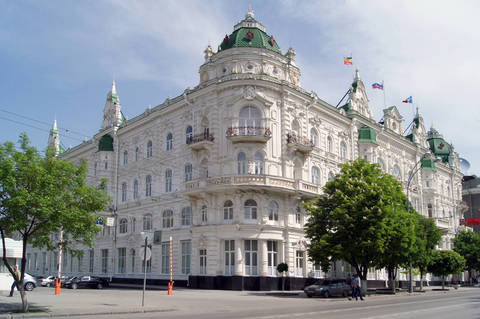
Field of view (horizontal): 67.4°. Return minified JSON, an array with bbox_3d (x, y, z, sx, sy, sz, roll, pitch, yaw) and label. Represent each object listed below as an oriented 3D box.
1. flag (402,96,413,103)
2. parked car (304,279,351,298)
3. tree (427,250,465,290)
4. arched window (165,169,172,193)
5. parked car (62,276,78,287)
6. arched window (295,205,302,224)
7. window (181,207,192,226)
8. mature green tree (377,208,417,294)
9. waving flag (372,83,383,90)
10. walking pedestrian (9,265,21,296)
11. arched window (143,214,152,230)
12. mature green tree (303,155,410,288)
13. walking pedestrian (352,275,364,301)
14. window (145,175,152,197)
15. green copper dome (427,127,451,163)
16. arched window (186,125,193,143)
[{"bbox_3d":[30.861,-11.043,66.302,1.612,1.180,0.400,2,-14,-5],"label":"flag"},{"bbox_3d":[7.316,10.745,30.000,4.200,1.400,1.680,15,-23,-40],"label":"parked car"},{"bbox_3d":[22.525,12.145,39.417,4.200,4.500,4.100,-3,-10,20],"label":"tree"},{"bbox_3d":[-9.113,2.750,46.219,1.350,3.000,0.300,-15,-23,40],"label":"arched window"},{"bbox_3d":[-22.154,15.985,47.000,1.780,1.460,4.400,-13,-20,39],"label":"parked car"},{"bbox_3d":[6.631,6.269,40.690,1.000,2.150,0.300,15,-23,-40],"label":"arched window"},{"bbox_3d":[-6.297,6.773,42.727,1.950,2.250,0.300,-8,-12,41],"label":"window"},{"bbox_3d":[14.740,8.780,34.300,4.200,8.300,4.200,0,-14,0],"label":"mature green tree"},{"bbox_3d":[23.258,-12.355,60.662,1.657,1.283,0.400,2,-14,-5],"label":"waving flag"},{"bbox_3d":[-13.984,7.522,22.300,0.650,1.760,0.520,4,-18,-11],"label":"walking pedestrian"},{"bbox_3d":[-12.100,8.246,47.295,1.800,2.200,0.300,-15,-23,40],"label":"arched window"},{"bbox_3d":[9.342,5.327,28.591,8.000,10.700,7.800,-3,-10,20],"label":"mature green tree"},{"bbox_3d":[8.564,9.168,25.882,0.600,1.750,0.500,8,-16,-29],"label":"walking pedestrian"},{"bbox_3d":[-12.536,3.647,49.457,1.186,2.834,0.250,-13,-19,42],"label":"window"},{"bbox_3d":[47.794,-3.482,86.365,4.400,7.800,4.400,0,-17,0],"label":"green copper dome"},{"bbox_3d":[-6.336,-3.282,45.390,1.150,2.200,0.300,-8,-12,41],"label":"arched window"}]

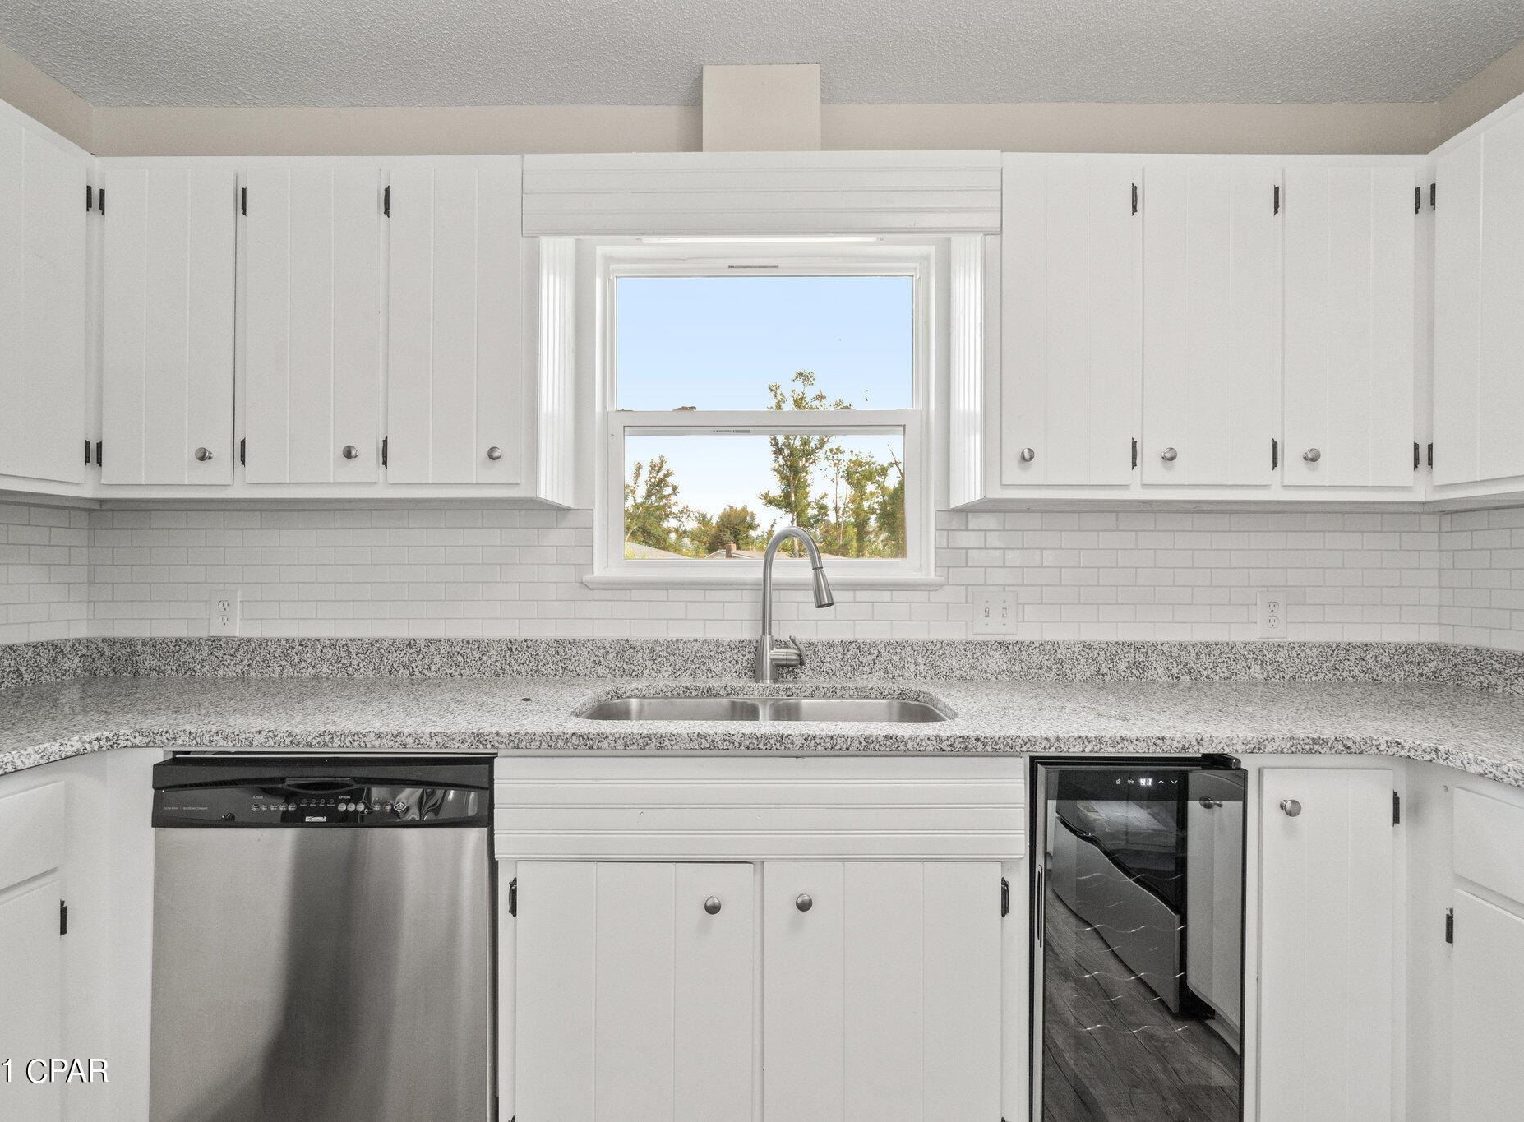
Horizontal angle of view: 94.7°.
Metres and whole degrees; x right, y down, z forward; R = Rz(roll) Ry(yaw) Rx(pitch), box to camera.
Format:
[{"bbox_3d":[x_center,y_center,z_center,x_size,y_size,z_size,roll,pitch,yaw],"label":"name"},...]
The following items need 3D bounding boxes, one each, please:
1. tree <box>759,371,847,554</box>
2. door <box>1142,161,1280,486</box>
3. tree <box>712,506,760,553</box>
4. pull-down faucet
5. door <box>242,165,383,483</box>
[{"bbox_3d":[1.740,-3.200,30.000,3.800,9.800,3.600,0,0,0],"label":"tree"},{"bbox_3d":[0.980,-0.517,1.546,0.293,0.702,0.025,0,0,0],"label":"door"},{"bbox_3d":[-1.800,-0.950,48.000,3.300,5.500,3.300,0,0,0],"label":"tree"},{"bbox_3d":[0.098,0.114,1.757,0.110,0.398,0.245,1,-1,-44],"label":"pull-down faucet"},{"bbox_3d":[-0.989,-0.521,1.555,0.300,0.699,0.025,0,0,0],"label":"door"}]

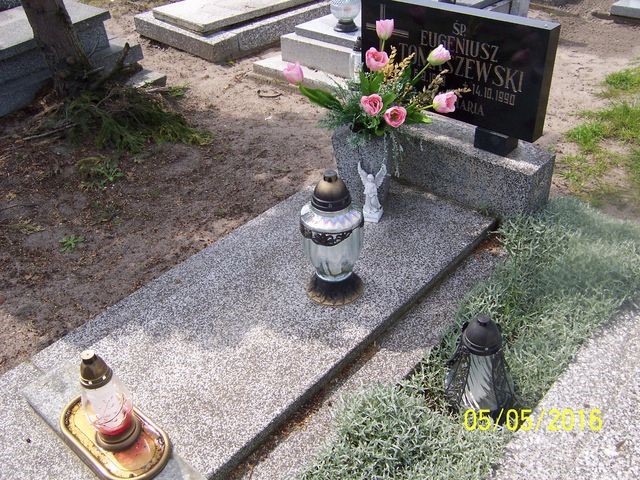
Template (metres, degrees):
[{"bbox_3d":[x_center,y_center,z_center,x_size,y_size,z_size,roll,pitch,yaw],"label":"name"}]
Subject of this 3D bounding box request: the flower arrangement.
[{"bbox_3d":[0.136,-0.456,1.783,0.549,0.370,0.314,27,46,35],"label":"flower arrangement"}]

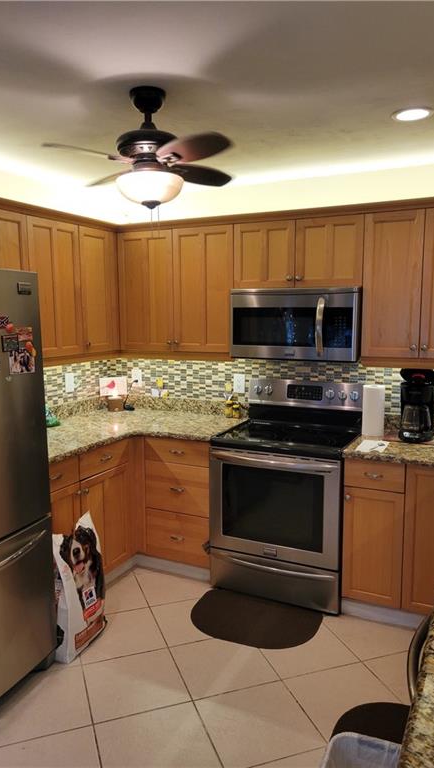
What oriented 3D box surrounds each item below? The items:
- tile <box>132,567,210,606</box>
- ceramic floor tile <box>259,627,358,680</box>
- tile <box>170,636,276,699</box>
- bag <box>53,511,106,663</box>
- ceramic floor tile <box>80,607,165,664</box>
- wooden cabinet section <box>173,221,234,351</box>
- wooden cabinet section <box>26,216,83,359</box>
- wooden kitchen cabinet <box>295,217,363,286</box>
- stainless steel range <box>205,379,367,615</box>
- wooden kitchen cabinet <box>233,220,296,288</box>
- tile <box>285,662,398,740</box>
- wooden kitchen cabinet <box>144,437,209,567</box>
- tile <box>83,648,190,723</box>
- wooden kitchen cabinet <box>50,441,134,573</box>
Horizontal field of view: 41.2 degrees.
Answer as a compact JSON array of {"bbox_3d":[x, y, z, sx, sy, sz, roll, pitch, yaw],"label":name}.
[{"bbox_3d":[-0.244,1.206,3.445,0.407,0.012,0.407,-3,8,-19],"label":"tile"},{"bbox_3d":[0.415,1.289,2.821,0.407,0.012,0.407,-3,7,-19],"label":"ceramic floor tile"},{"bbox_3d":[0.026,1.308,2.687,0.407,0.012,0.407,-3,7,-19],"label":"tile"},{"bbox_3d":[-0.724,0.982,2.861,0.185,0.600,0.375,2,7,19],"label":"bag"},{"bbox_3d":[-0.497,1.273,2.927,0.407,0.012,0.407,-3,8,-19],"label":"ceramic floor tile"},{"bbox_3d":[-0.021,-0.599,3.709,0.415,0.767,0.318,3,8,26],"label":"wooden cabinet section"},{"bbox_3d":[-1.056,-0.550,3.377,0.318,0.767,0.430,3,8,26],"label":"wooden cabinet section"},{"bbox_3d":[0.687,-0.745,3.318,0.383,0.383,0.328,3,8,27],"label":"wooden kitchen cabinet"},{"bbox_3d":[0.431,0.606,3.415,0.756,1.195,0.690,3,8,26],"label":"stainless steel range"},{"bbox_3d":[0.344,-0.766,3.491,0.387,0.383,0.328,3,8,27],"label":"wooden kitchen cabinet"},{"bbox_3d":[0.550,1.336,2.435,0.407,0.012,0.407,-3,7,-19],"label":"tile"},{"bbox_3d":[-0.105,0.699,3.742,0.467,0.818,0.605,3,8,26],"label":"wooden kitchen cabinet"},{"bbox_3d":[-0.363,1.327,2.554,0.407,0.012,0.407,-3,7,-19],"label":"tile"},{"bbox_3d":[-0.981,0.717,3.303,0.610,0.760,0.830,3,8,27],"label":"wooden kitchen cabinet"}]

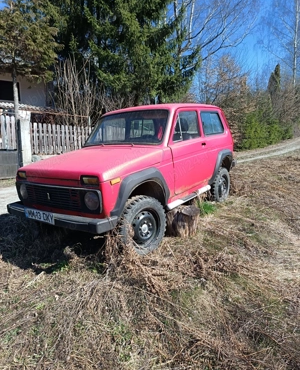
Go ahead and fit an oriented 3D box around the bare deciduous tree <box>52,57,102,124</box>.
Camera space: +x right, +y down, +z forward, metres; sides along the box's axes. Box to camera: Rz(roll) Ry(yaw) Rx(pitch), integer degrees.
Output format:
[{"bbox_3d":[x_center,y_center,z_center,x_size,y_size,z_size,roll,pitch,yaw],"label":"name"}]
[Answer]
[{"bbox_3d":[-3.048,-3.090,11.500,1.950,4.300,1.800,-3,7,-17],"label":"bare deciduous tree"}]

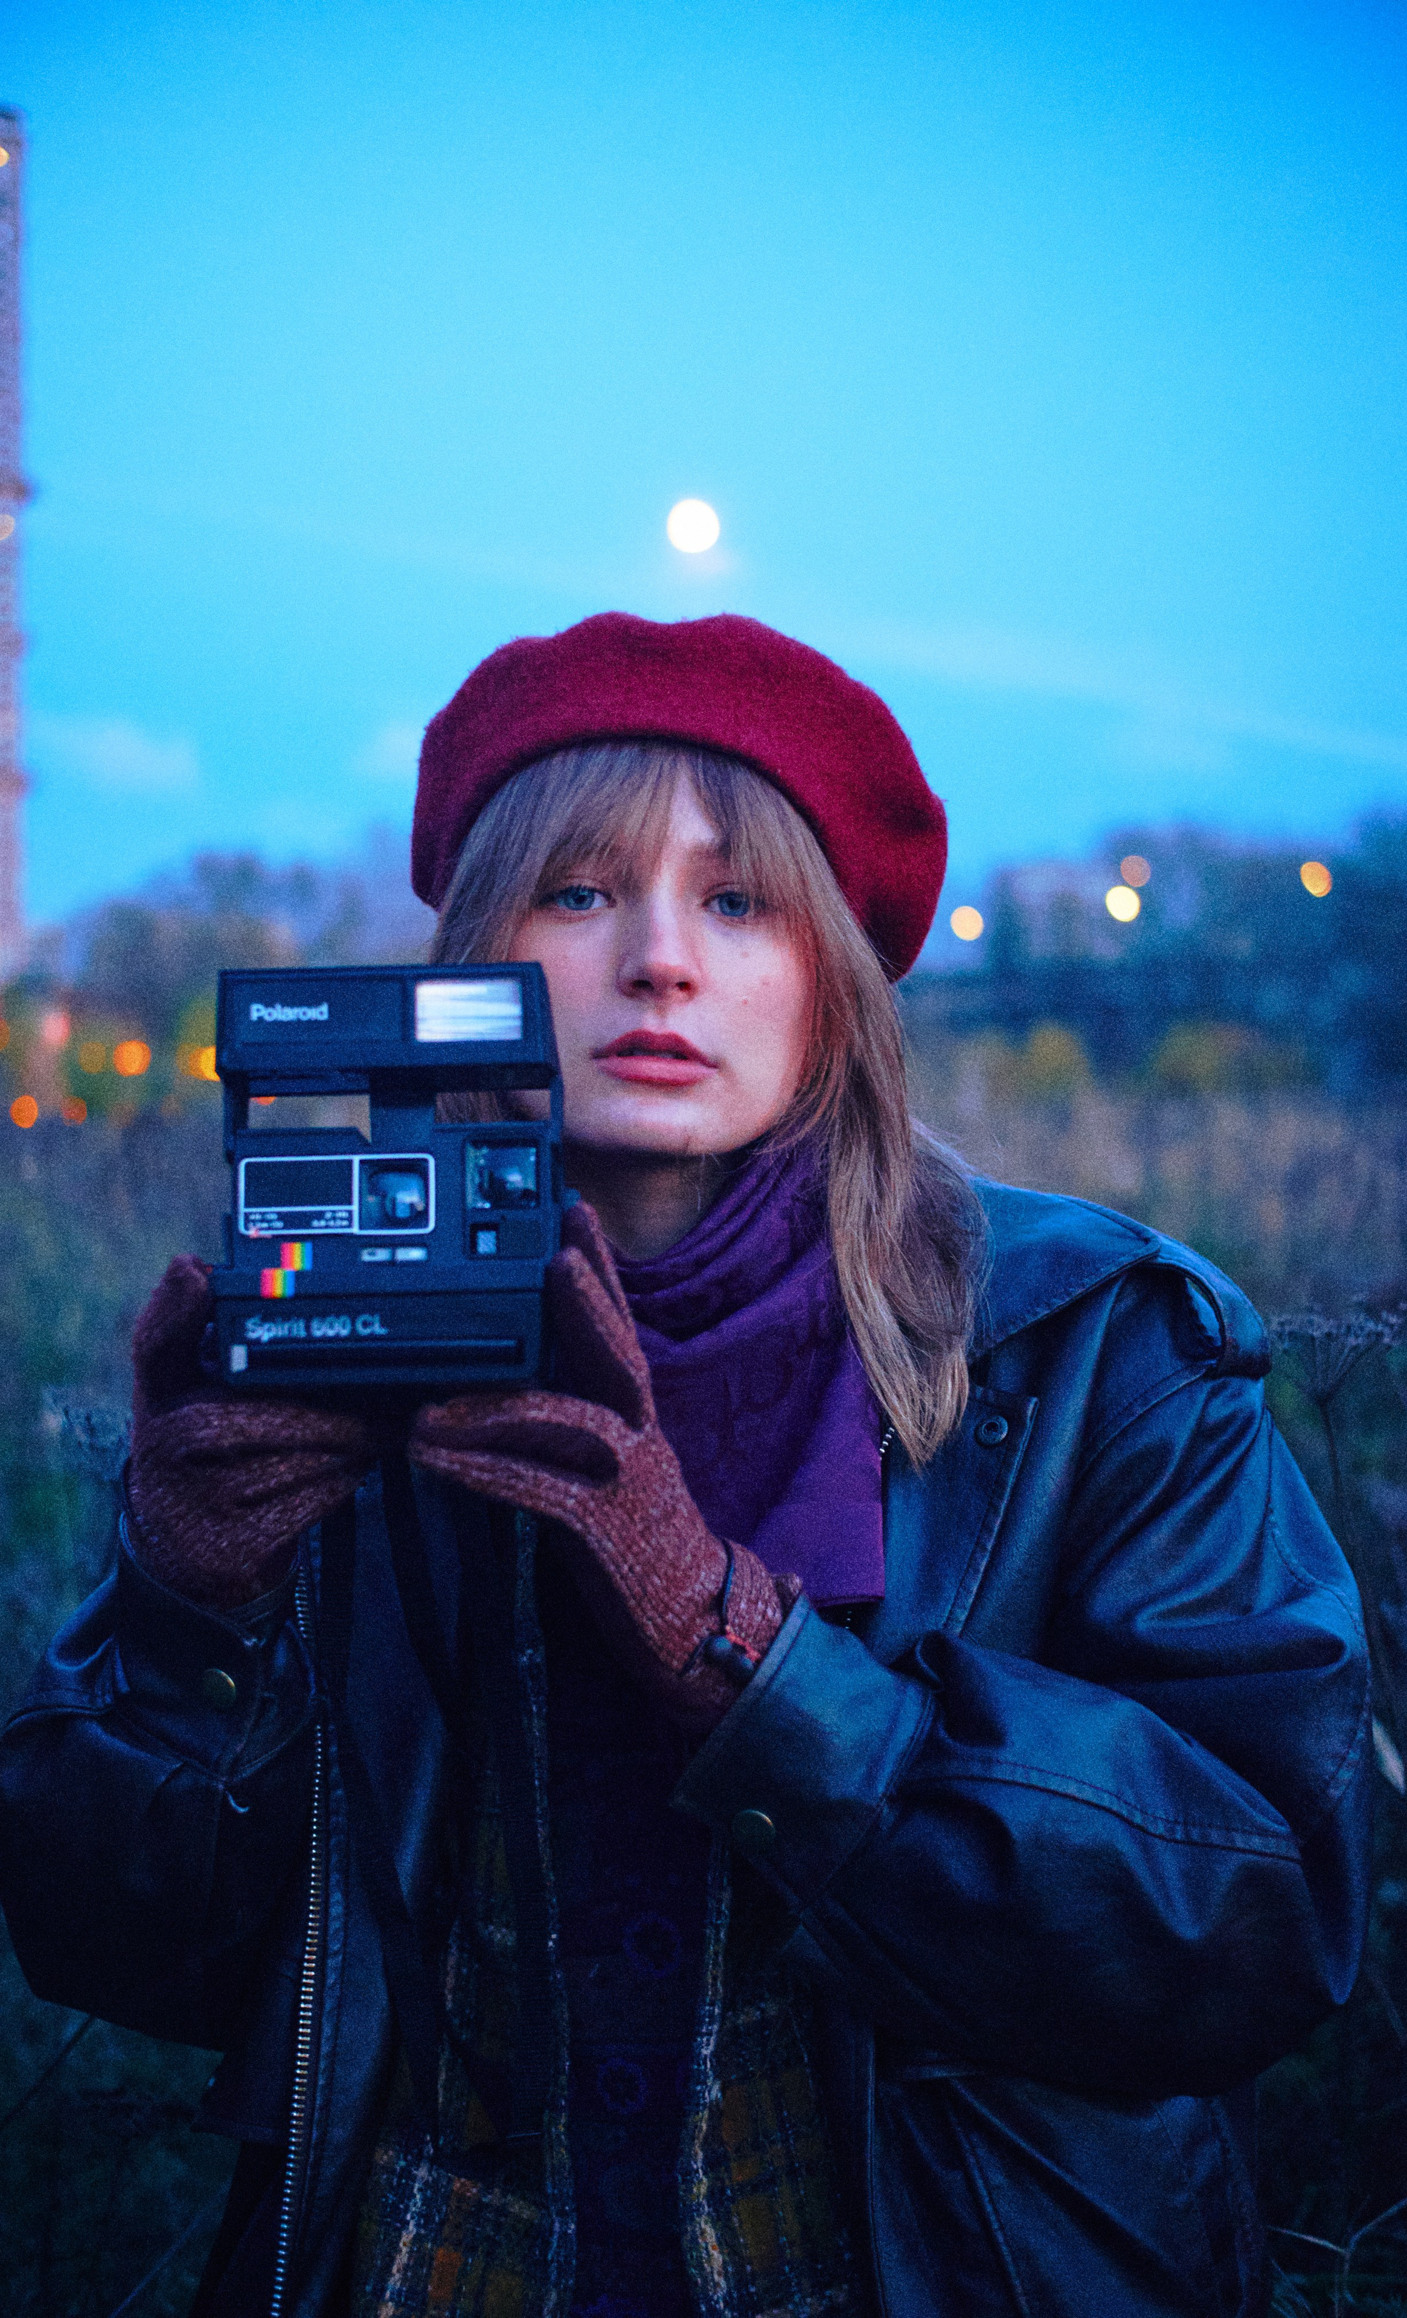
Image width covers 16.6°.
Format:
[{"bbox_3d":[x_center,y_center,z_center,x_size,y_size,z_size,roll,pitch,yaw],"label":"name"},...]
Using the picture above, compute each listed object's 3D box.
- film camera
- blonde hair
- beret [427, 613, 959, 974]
[{"bbox_3d":[-0.107,0.006,1.650,0.116,0.143,0.145,-1,-3,2],"label":"film camera"},{"bbox_3d":[0.003,-0.029,2.050,0.230,0.312,0.230,1,-3,2],"label":"blonde hair"},{"bbox_3d":[-0.011,-0.146,1.965,0.222,0.140,0.240,6,-20,-1],"label":"beret"}]

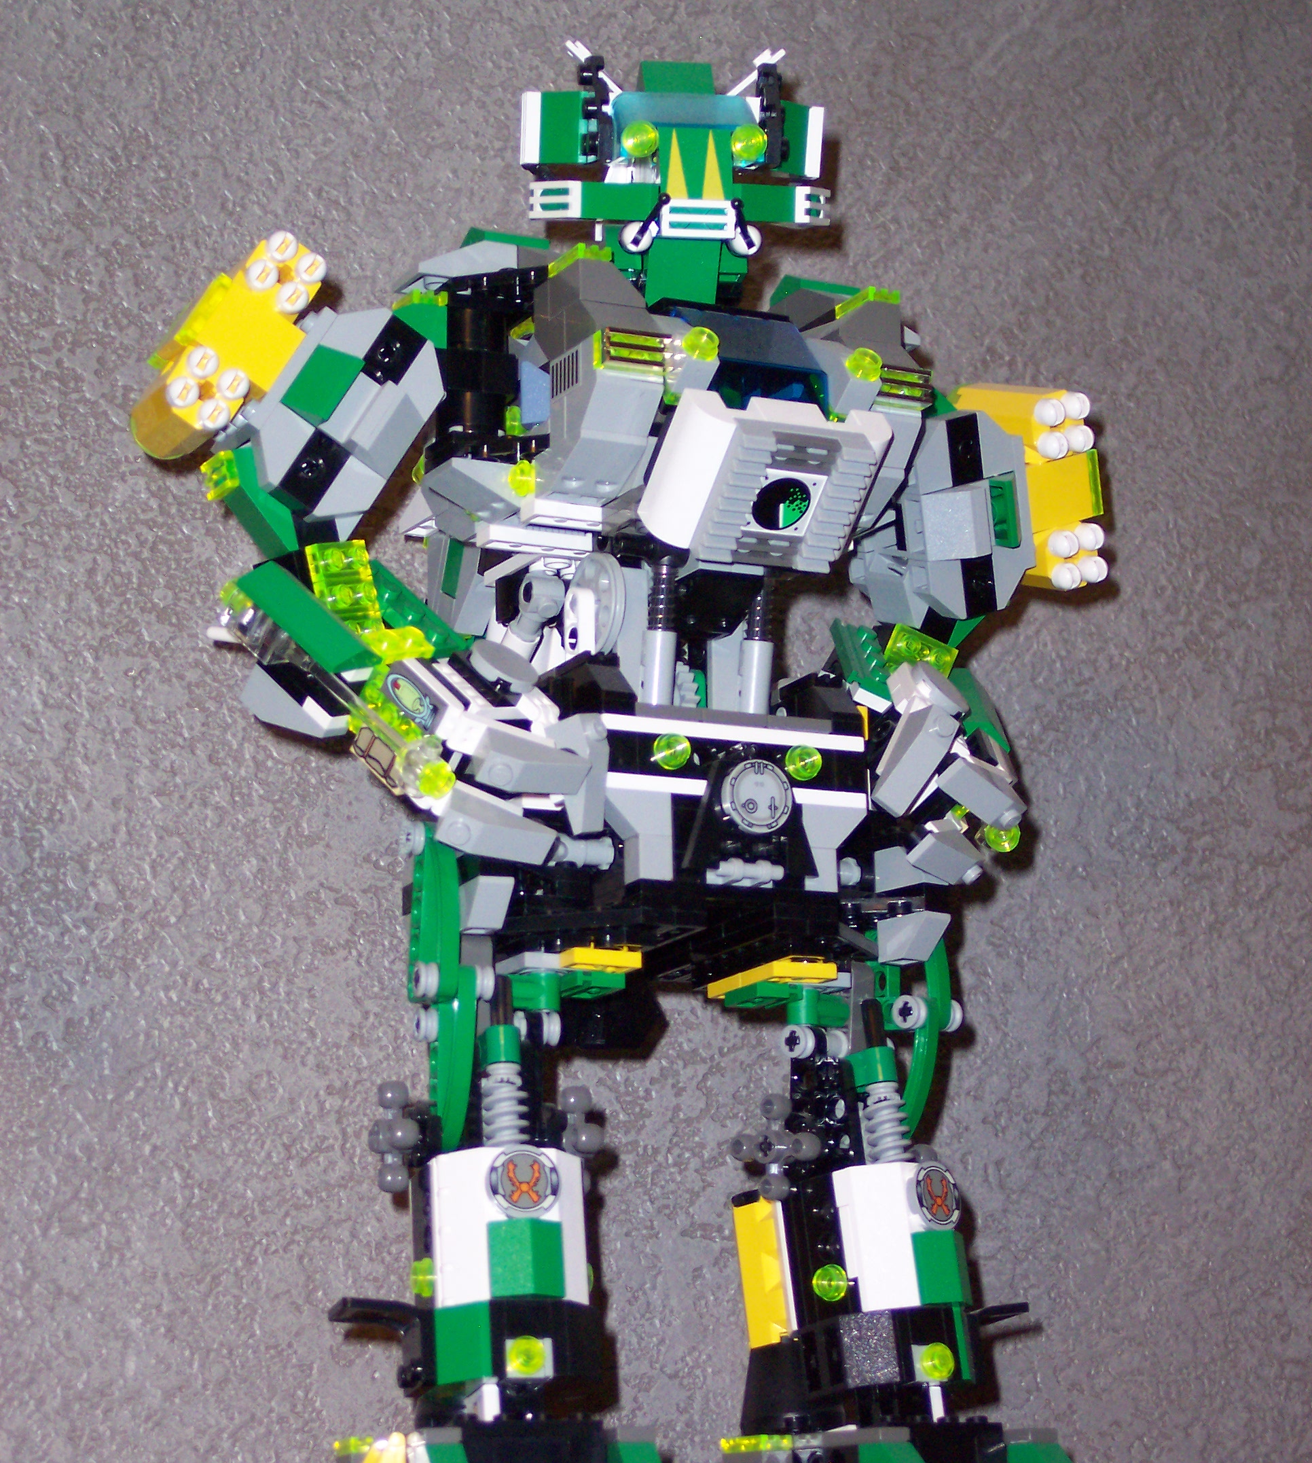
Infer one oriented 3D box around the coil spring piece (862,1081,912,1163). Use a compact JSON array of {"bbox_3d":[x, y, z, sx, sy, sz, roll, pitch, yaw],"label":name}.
[{"bbox_3d":[0.053,0.090,0.873,0.010,0.020,0.010,-6,-12,-1],"label":"coil spring piece"}]

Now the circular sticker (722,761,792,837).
[{"bbox_3d":[0.022,0.014,0.837,0.016,0.016,0.003,5,-11,-26],"label":"circular sticker"}]

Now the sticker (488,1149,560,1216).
[{"bbox_3d":[-0.028,0.096,0.819,0.016,0.016,0.003,3,-9,-18],"label":"sticker"}]

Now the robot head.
[{"bbox_3d":[0.004,-0.122,0.848,0.065,0.055,0.043,2,-6,-11],"label":"robot head"}]

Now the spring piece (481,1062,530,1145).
[{"bbox_3d":[-0.032,0.082,0.834,0.010,0.020,0.010,-3,-12,-1],"label":"spring piece"}]

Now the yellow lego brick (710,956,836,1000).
[{"bbox_3d":[0.026,0.056,0.865,0.016,0.003,0.031,5,-14,-25],"label":"yellow lego brick"}]

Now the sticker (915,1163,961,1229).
[{"bbox_3d":[0.062,0.104,0.859,0.003,0.016,0.016,-18,-16,40],"label":"sticker"}]

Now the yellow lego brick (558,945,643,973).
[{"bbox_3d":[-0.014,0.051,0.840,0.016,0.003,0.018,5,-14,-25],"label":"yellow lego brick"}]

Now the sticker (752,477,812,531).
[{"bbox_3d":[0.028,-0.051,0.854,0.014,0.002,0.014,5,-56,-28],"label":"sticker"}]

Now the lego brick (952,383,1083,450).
[{"bbox_3d":[0.087,-0.075,0.933,0.016,0.016,0.030,-15,16,-30],"label":"lego brick"}]

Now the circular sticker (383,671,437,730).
[{"bbox_3d":[-0.053,-0.007,0.824,0.002,0.011,0.014,-38,-74,26],"label":"circular sticker"}]

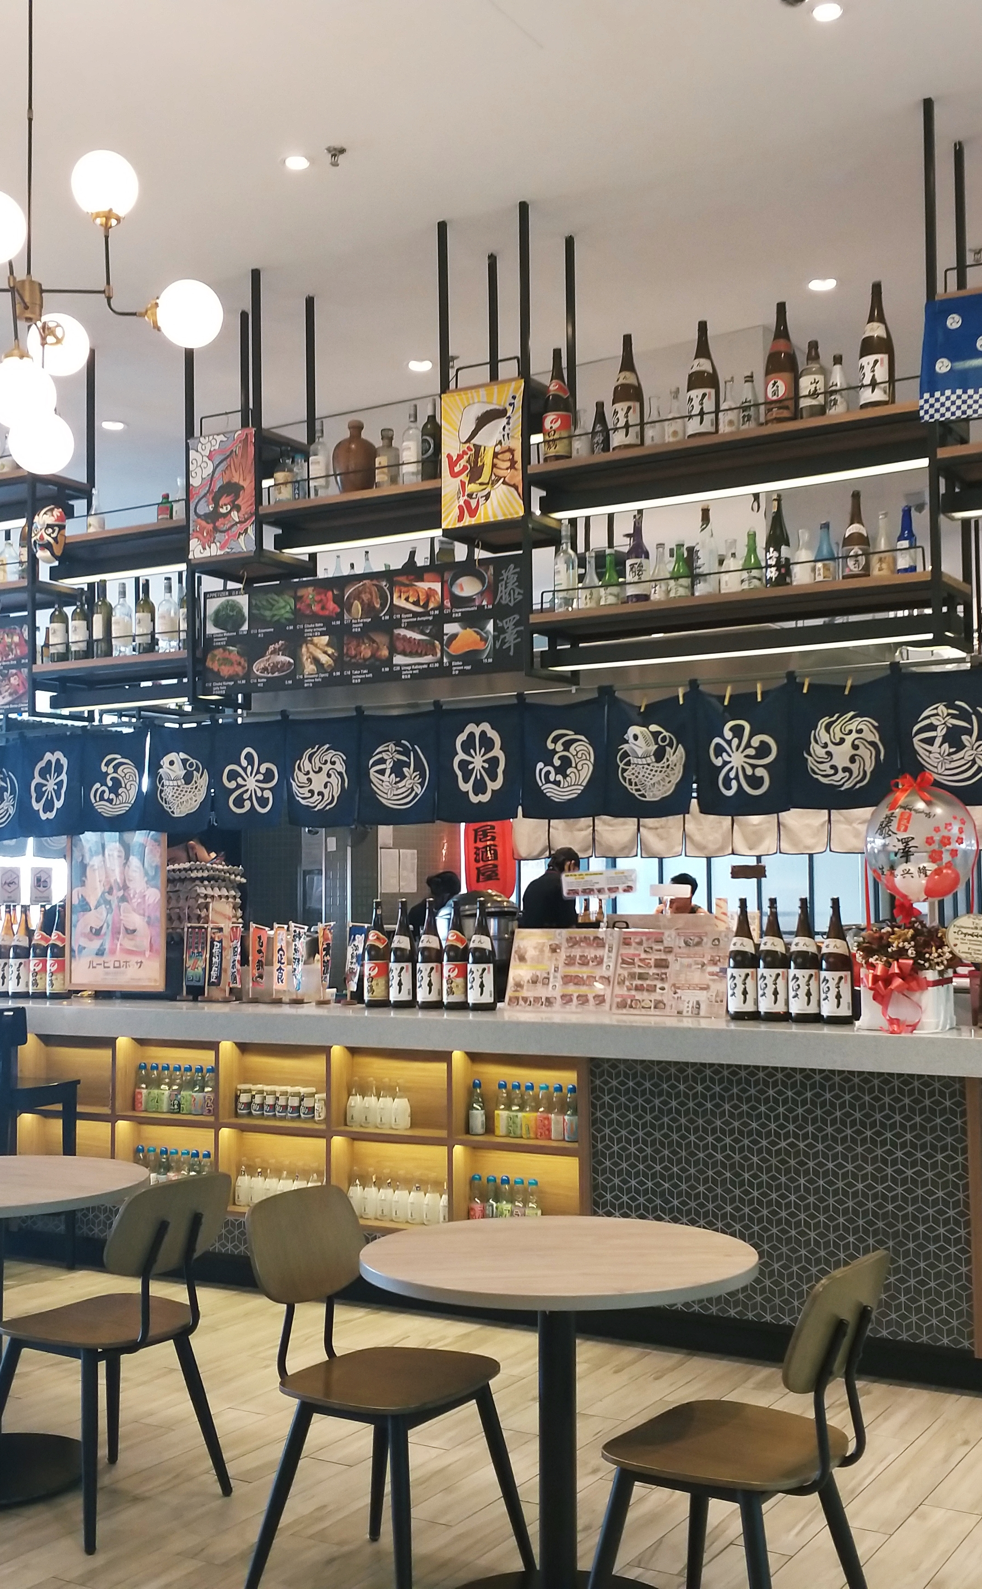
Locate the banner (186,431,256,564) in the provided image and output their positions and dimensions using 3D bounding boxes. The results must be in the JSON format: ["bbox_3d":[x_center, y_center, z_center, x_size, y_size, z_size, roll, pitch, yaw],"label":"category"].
[{"bbox_3d":[-0.970,-1.079,5.742,0.314,0.454,0.020,-2,-5,30],"label":"banner"}]

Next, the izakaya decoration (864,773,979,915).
[{"bbox_3d":[1.281,0.148,4.736,0.325,0.410,0.325,-2,-4,22],"label":"izakaya decoration"}]

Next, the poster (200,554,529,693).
[{"bbox_3d":[-0.479,-0.601,5.767,1.420,0.400,0.020,-2,-4,29],"label":"poster"}]

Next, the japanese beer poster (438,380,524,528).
[{"bbox_3d":[-0.026,-1.108,5.201,0.319,0.454,0.020,-2,-5,30],"label":"japanese beer poster"}]

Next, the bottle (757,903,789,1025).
[{"bbox_3d":[0.929,0.542,5.239,0.105,0.397,0.105,-2,-5,30],"label":"bottle"}]

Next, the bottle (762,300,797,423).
[{"bbox_3d":[0.892,-1.308,4.862,0.104,0.397,0.104,-2,-4,29],"label":"bottle"}]

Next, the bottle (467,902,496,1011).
[{"bbox_3d":[-0.032,0.581,5.801,0.105,0.397,0.105,0,-4,0],"label":"bottle"}]

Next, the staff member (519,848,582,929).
[{"bbox_3d":[0.301,1.105,7.546,0.340,1.710,0.460,1,-4,-22],"label":"staff member"}]

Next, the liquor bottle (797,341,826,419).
[{"bbox_3d":[0.980,-1.241,4.820,0.080,0.276,0.080,-2,-4,29],"label":"liquor bottle"}]

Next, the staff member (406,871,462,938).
[{"bbox_3d":[-0.274,1.249,8.943,0.500,1.631,0.420,3,-5,-42],"label":"staff member"}]

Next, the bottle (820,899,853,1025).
[{"bbox_3d":[1.109,0.537,5.132,0.105,0.400,0.105,-2,-4,29],"label":"bottle"}]

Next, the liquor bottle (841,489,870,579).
[{"bbox_3d":[1.125,-0.784,4.883,0.084,0.300,0.084,-2,-4,29],"label":"liquor bottle"}]

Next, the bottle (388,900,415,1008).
[{"bbox_3d":[-0.334,0.593,5.942,0.105,0.400,0.105,0,-3,0],"label":"bottle"}]

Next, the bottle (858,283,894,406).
[{"bbox_3d":[1.141,-1.315,4.688,0.105,0.397,0.105,-2,-5,30],"label":"bottle"}]

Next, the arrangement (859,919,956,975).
[{"bbox_3d":[1.308,0.488,5.020,0.290,0.190,0.260,-2,-4,29],"label":"arrangement"}]

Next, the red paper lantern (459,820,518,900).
[{"bbox_3d":[0.002,0.282,8.100,0.265,0.530,0.265,-1,-4,8],"label":"red paper lantern"}]

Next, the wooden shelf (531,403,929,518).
[{"bbox_3d":[0.767,-0.997,4.950,1.280,0.145,0.350,-2,-4,30],"label":"wooden shelf"}]

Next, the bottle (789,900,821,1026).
[{"bbox_3d":[1.002,0.531,5.093,0.103,0.395,0.103,-1,-4,12],"label":"bottle"}]

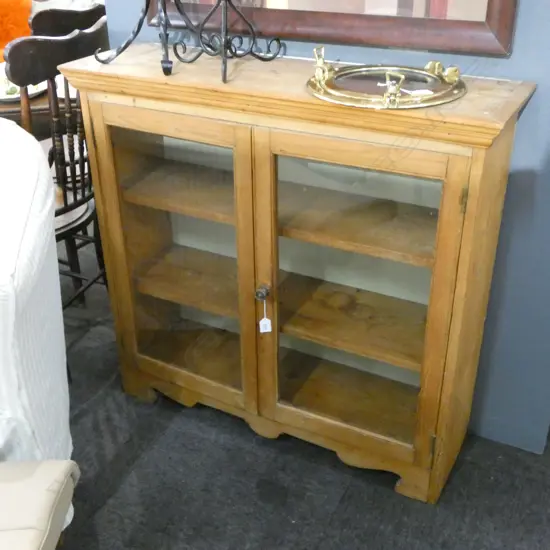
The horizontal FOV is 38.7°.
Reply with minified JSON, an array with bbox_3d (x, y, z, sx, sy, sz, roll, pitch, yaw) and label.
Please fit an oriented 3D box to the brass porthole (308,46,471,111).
[{"bbox_3d":[0.256,-0.451,1.713,0.345,0.085,0.340,0,30,0],"label":"brass porthole"}]

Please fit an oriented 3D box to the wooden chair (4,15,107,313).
[{"bbox_3d":[-0.792,-0.306,2.571,0.530,1.060,0.470,11,32,19],"label":"wooden chair"}]

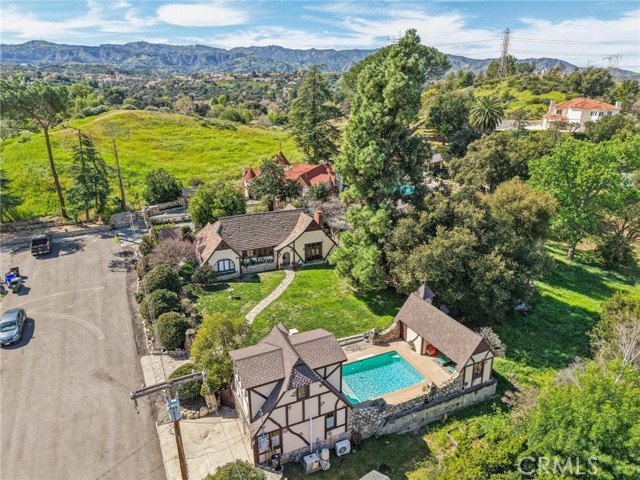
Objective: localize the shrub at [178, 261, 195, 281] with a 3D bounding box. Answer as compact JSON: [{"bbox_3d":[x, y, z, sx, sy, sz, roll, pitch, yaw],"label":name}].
[{"bbox_3d":[-15.200,3.500,50.600,1.750,2.100,1.750,0,19,0],"label":"shrub"}]

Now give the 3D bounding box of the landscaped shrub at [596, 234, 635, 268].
[{"bbox_3d":[36.663,1.551,55.050,4.200,3.800,4.000,13,23,33],"label":"landscaped shrub"}]

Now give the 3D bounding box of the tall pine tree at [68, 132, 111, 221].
[{"bbox_3d":[-33.639,-9.062,64.335,5.800,13.400,5.400,-1,20,0],"label":"tall pine tree"}]

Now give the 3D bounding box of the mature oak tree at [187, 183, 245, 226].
[{"bbox_3d":[-16.400,-5.650,71.300,9.000,6.900,8.200,0,19,0],"label":"mature oak tree"}]

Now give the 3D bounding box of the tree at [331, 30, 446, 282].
[{"bbox_3d":[7.080,-7.621,45.220,11.500,26.000,11.000,3,20,8],"label":"tree"}]

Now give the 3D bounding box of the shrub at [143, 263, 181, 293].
[{"bbox_3d":[-16.988,4.126,47.555,3.900,2.600,3.700,-8,21,-20],"label":"shrub"}]

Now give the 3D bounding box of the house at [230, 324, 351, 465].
[{"bbox_3d":[-2.220,10.966,33.798,7.910,8.320,6.050,-9,21,-23],"label":"house"}]

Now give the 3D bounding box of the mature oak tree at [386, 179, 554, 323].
[{"bbox_3d":[16.509,-0.504,47.704,17.200,12.600,15.800,6,20,19],"label":"mature oak tree"}]

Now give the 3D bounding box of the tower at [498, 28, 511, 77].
[{"bbox_3d":[170.415,-171.430,408.495,8.500,41.000,8.000,0,19,0],"label":"tower"}]

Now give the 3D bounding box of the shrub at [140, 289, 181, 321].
[{"bbox_3d":[-15.063,6.236,42.569,3.100,2.600,3.000,-1,20,0],"label":"shrub"}]

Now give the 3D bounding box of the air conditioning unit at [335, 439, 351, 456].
[{"bbox_3d":[1.693,15.140,32.219,0.930,0.790,0.380,-9,21,-23],"label":"air conditioning unit"}]

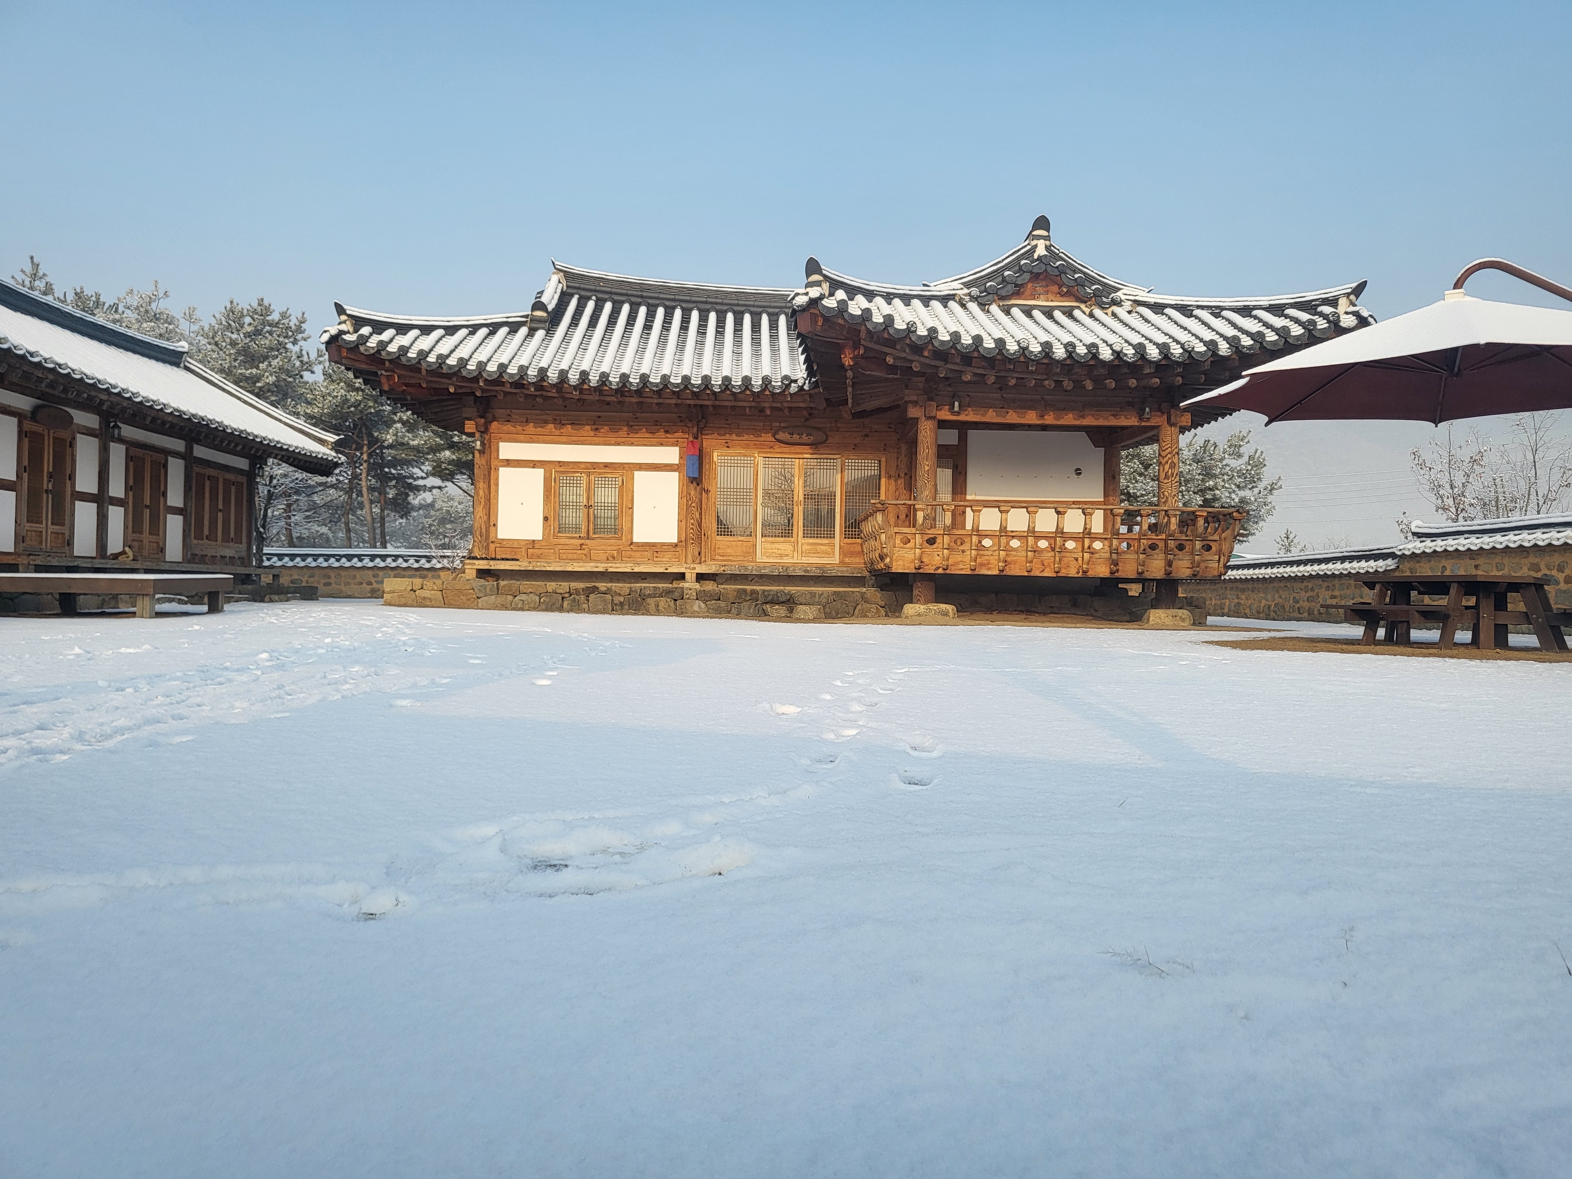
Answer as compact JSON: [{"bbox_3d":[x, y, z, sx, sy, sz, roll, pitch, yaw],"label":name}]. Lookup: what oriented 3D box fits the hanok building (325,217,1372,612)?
[{"bbox_3d":[0.029,-2.747,21.045,14.300,6.500,12.400,1,0,-3],"label":"hanok building"}]

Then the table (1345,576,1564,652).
[{"bbox_3d":[7.117,0.243,12.600,1.900,0.750,1.950,1,0,-35],"label":"table"}]

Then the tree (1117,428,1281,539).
[{"bbox_3d":[10.285,-1.707,29.810,4.500,4.900,4.300,1,0,0],"label":"tree"}]

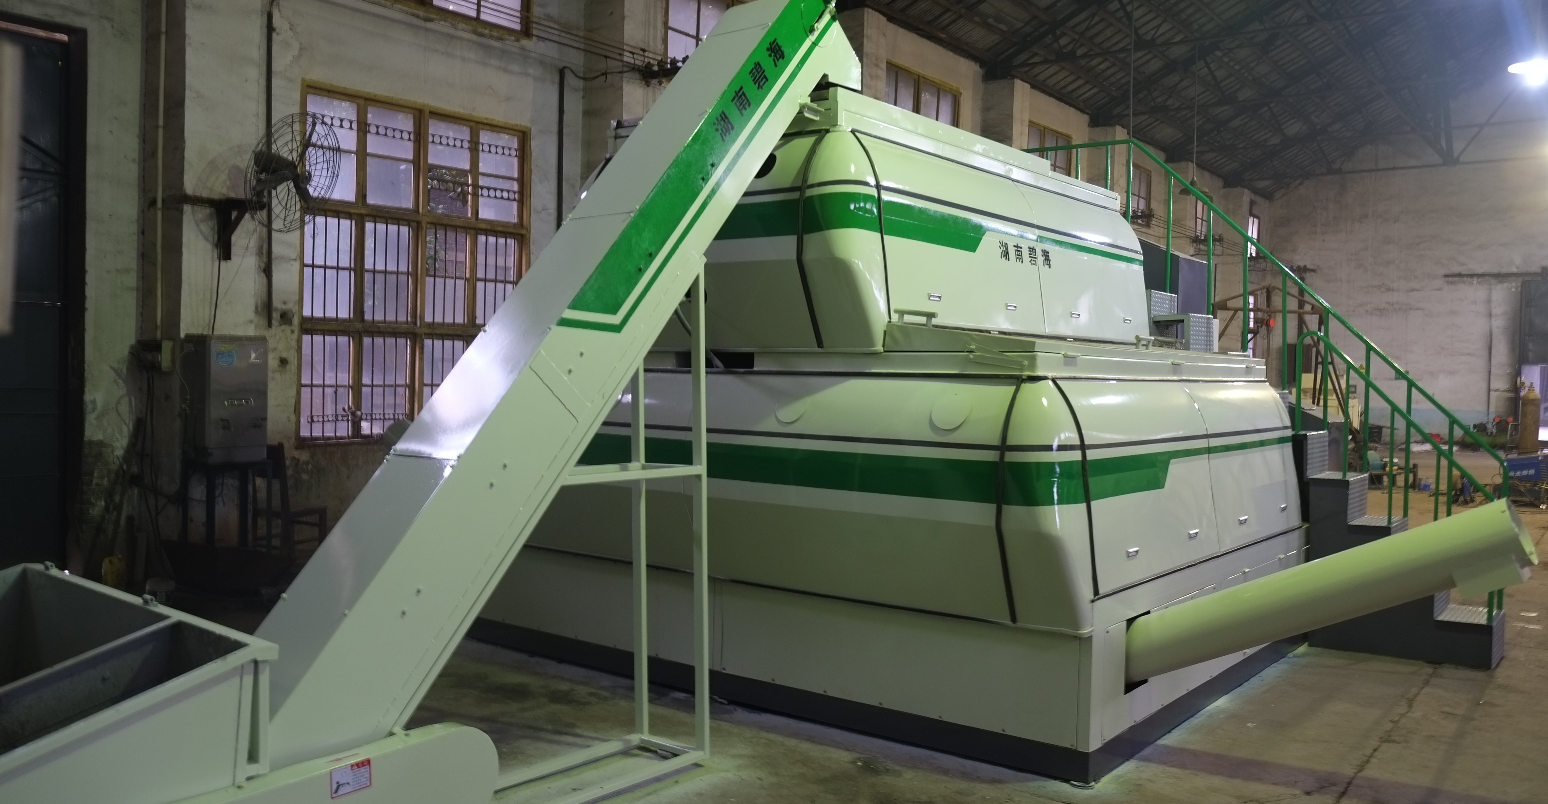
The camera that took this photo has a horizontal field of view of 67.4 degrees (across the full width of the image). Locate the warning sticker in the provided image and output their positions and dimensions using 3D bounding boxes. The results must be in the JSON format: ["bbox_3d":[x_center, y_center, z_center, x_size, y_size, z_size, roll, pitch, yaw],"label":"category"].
[{"bbox_3d":[-1.087,0.968,2.986,0.005,0.070,0.112,2,2,38],"label":"warning sticker"}]

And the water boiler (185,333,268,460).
[{"bbox_3d":[-3.504,-0.021,7.420,0.330,0.792,0.388,2,2,38],"label":"water boiler"}]

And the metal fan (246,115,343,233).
[{"bbox_3d":[-3.116,-1.476,7.396,0.380,0.770,0.770,19,7,16],"label":"metal fan"}]

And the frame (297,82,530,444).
[{"bbox_3d":[-2.804,-1.019,9.263,0.120,2.646,2.104,2,2,38],"label":"frame"}]

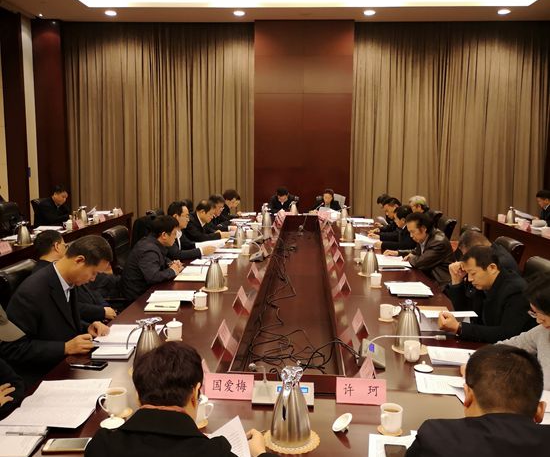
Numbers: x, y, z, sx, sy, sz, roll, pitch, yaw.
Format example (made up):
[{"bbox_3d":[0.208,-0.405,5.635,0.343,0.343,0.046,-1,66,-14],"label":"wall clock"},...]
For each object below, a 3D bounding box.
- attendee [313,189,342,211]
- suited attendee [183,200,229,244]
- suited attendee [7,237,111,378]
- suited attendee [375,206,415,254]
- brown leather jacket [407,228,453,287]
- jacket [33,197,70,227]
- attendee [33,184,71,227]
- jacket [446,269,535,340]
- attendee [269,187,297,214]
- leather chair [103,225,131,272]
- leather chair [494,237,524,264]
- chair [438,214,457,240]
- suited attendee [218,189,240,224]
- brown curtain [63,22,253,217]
[{"bbox_3d":[0.961,-0.215,10.625,0.530,1.150,0.650,0,7,3],"label":"attendee"},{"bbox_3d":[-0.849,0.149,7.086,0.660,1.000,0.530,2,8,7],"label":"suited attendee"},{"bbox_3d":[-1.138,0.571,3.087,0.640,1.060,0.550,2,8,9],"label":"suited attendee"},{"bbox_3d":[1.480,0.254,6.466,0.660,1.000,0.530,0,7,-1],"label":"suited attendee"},{"bbox_3d":[1.441,0.308,5.364,0.520,0.580,0.520,0,8,-7],"label":"brown leather jacket"},{"bbox_3d":[-3.200,-0.201,8.332,0.510,0.600,0.520,2,8,13],"label":"jacket"},{"bbox_3d":[-3.495,-0.073,9.056,0.700,1.220,0.540,1,7,9],"label":"attendee"},{"bbox_3d":[1.305,0.556,3.498,0.520,0.620,0.570,-1,7,-4],"label":"jacket"},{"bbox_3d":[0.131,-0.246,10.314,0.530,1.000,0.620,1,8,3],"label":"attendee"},{"bbox_3d":[-1.212,0.492,5.061,0.620,1.080,0.620,2,8,8],"label":"leather chair"},{"bbox_3d":[1.619,0.628,4.285,0.620,1.070,0.620,0,7,-2],"label":"leather chair"},{"bbox_3d":[1.602,0.446,5.983,0.660,1.120,0.620,0,7,3],"label":"chair"},{"bbox_3d":[-0.803,-0.070,9.422,0.700,1.170,0.540,1,7,6],"label":"suited attendee"},{"bbox_3d":[-2.393,-1.939,11.787,3.950,4.360,0.200,0,7,3],"label":"brown curtain"}]

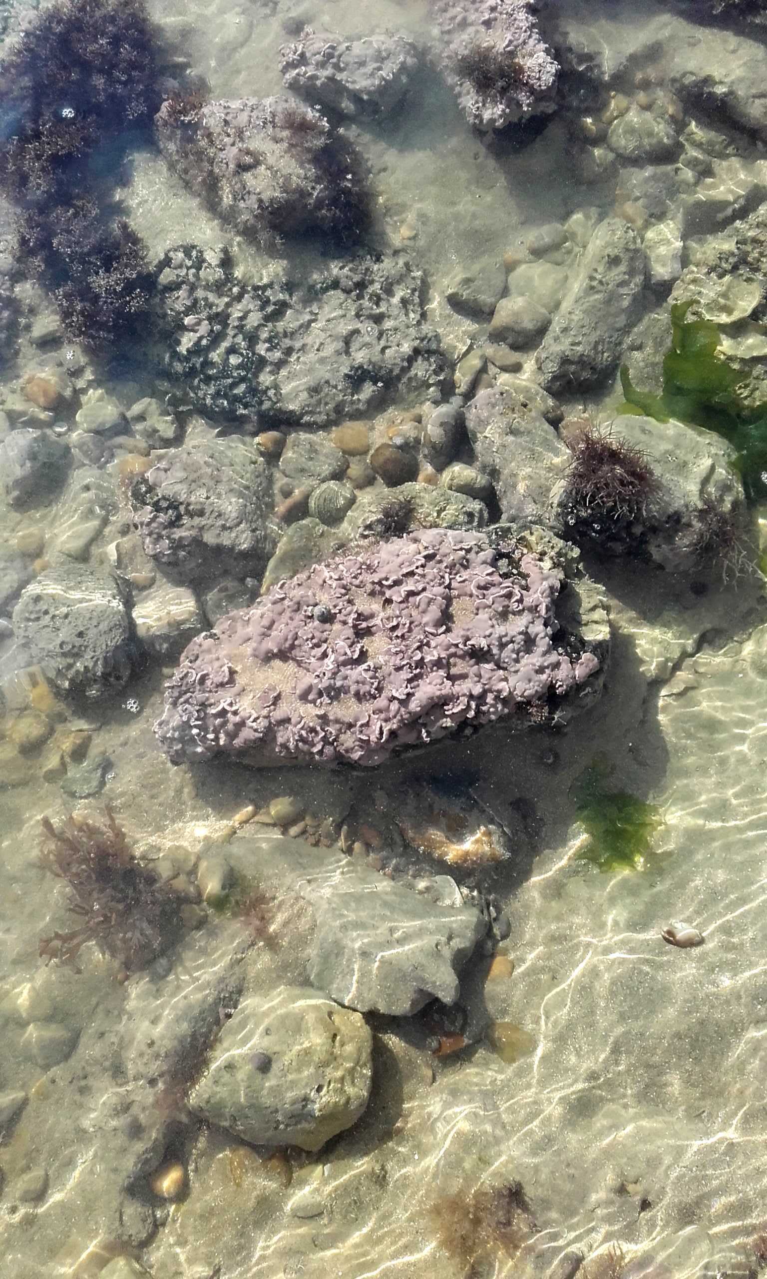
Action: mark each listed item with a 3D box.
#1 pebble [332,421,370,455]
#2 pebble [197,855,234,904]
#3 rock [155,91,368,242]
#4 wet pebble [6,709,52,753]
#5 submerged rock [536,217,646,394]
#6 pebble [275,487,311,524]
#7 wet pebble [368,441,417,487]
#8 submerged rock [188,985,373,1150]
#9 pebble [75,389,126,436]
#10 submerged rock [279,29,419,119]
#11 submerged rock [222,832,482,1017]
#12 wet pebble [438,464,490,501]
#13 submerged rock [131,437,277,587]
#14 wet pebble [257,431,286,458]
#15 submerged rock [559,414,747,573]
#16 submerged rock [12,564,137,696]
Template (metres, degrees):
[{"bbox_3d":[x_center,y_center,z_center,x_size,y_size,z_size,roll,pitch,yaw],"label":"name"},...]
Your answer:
[{"bbox_3d":[-0.038,-0.233,1.240,0.043,0.023,0.035,9,66,4],"label":"pebble"},{"bbox_3d":[-0.163,0.231,1.034,0.030,0.022,0.043,6,66,3],"label":"pebble"},{"bbox_3d":[-0.152,-0.604,1.357,0.262,0.110,0.145,25,68,11],"label":"rock"},{"bbox_3d":[-0.329,0.085,0.992,0.042,0.028,0.041,0,62,0],"label":"wet pebble"},{"bbox_3d":[0.256,-0.401,1.290,0.092,0.069,0.261,19,67,8],"label":"submerged rock"},{"bbox_3d":[-0.095,-0.139,1.111,0.029,0.028,0.048,41,69,19],"label":"pebble"},{"bbox_3d":[0.011,-0.186,1.131,0.052,0.037,0.050,13,63,7],"label":"wet pebble"},{"bbox_3d":[-0.087,0.379,0.945,0.148,0.066,0.117,-12,67,-5],"label":"submerged rock"},{"bbox_3d":[-0.307,-0.246,1.163,0.056,0.038,0.055,0,62,0],"label":"pebble"},{"bbox_3d":[-0.045,-0.775,1.451,0.186,0.079,0.094,8,66,4],"label":"submerged rock"},{"bbox_3d":[-0.024,0.237,0.897,0.232,0.073,0.131,20,64,10],"label":"submerged rock"},{"bbox_3d":[0.085,-0.163,1.107,0.056,0.033,0.038,18,63,9],"label":"wet pebble"},{"bbox_3d":[-0.185,-0.140,1.159,0.152,0.095,0.166,-2,66,-1],"label":"submerged rock"},{"bbox_3d":[-0.121,-0.210,1.151,0.033,0.024,0.032,0,62,0],"label":"wet pebble"},{"bbox_3d":[0.267,-0.146,1.063,0.185,0.120,0.169,13,63,7],"label":"submerged rock"},{"bbox_3d":[-0.317,-0.011,1.115,0.114,0.072,0.126,-5,66,-2],"label":"submerged rock"}]

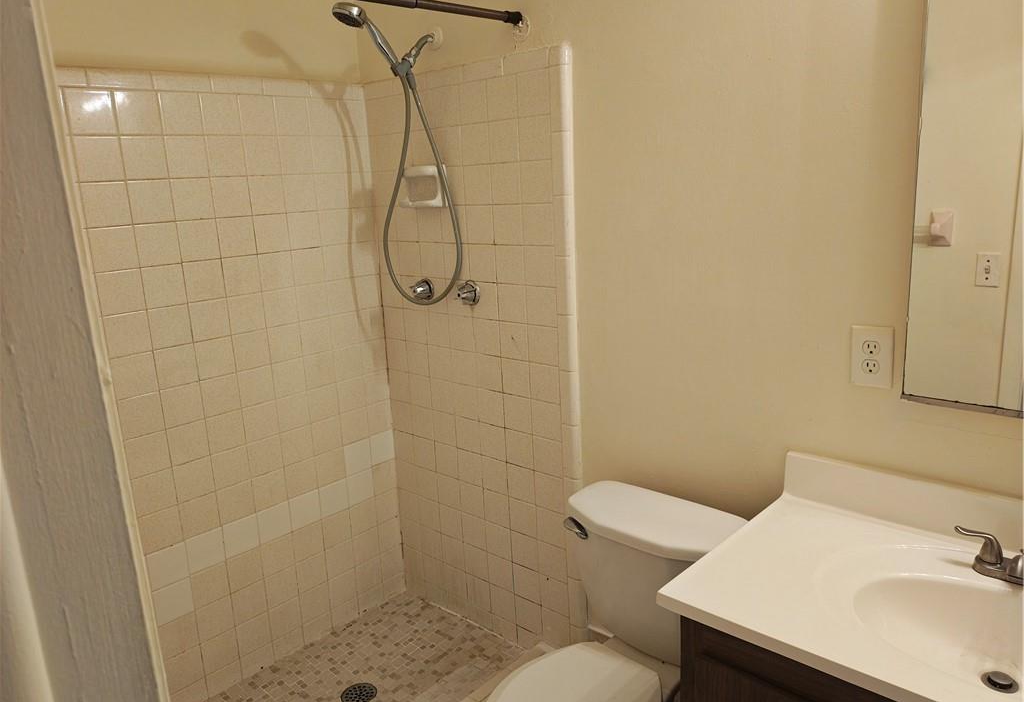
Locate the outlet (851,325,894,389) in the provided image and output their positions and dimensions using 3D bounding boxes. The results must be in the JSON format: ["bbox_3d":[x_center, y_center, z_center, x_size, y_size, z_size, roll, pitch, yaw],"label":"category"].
[{"bbox_3d":[0.718,0.011,1.474,0.078,0.121,0.008,9,17,42],"label":"outlet"}]

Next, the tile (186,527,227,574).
[{"bbox_3d":[-0.883,0.575,2.131,0.009,0.108,0.108,9,17,41],"label":"tile"}]

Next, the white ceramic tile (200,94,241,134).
[{"bbox_3d":[-0.795,-0.642,2.017,0.008,0.108,0.108,9,17,42],"label":"white ceramic tile"}]

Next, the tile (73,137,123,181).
[{"bbox_3d":[-1.011,-0.470,1.809,0.009,0.108,0.108,9,17,41],"label":"tile"}]

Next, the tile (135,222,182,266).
[{"bbox_3d":[-0.926,-0.279,1.936,0.009,0.108,0.108,9,17,41],"label":"tile"}]

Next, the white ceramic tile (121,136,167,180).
[{"bbox_3d":[-0.939,-0.493,1.889,0.009,0.108,0.108,9,17,42],"label":"white ceramic tile"}]

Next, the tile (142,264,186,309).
[{"bbox_3d":[-0.921,-0.172,1.960,0.009,0.108,0.108,9,17,41],"label":"tile"}]

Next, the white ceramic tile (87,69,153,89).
[{"bbox_3d":[-0.966,-0.672,1.825,0.009,0.050,0.152,9,17,41],"label":"white ceramic tile"}]

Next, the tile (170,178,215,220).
[{"bbox_3d":[-0.857,-0.407,1.987,0.008,0.108,0.108,9,17,42],"label":"tile"}]

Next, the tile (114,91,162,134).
[{"bbox_3d":[-0.944,-0.599,1.864,0.009,0.108,0.108,9,17,42],"label":"tile"}]

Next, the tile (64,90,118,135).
[{"bbox_3d":[-1.016,-0.577,1.785,0.009,0.108,0.108,9,17,41],"label":"tile"}]

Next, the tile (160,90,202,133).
[{"bbox_3d":[-0.868,-0.620,1.938,0.008,0.108,0.108,9,17,42],"label":"tile"}]

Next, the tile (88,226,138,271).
[{"bbox_3d":[-0.999,-0.257,1.856,0.008,0.108,0.108,9,17,42],"label":"tile"}]

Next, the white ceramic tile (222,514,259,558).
[{"bbox_3d":[-0.808,0.552,2.207,0.008,0.108,0.108,9,17,42],"label":"white ceramic tile"}]

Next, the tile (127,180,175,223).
[{"bbox_3d":[-0.931,-0.385,1.909,0.008,0.108,0.108,9,17,42],"label":"tile"}]

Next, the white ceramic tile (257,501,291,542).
[{"bbox_3d":[-0.735,0.531,2.288,0.009,0.108,0.108,9,17,41],"label":"white ceramic tile"}]

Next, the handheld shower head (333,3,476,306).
[{"bbox_3d":[-0.310,-0.508,2.039,0.170,0.820,0.335,9,17,42],"label":"handheld shower head"}]

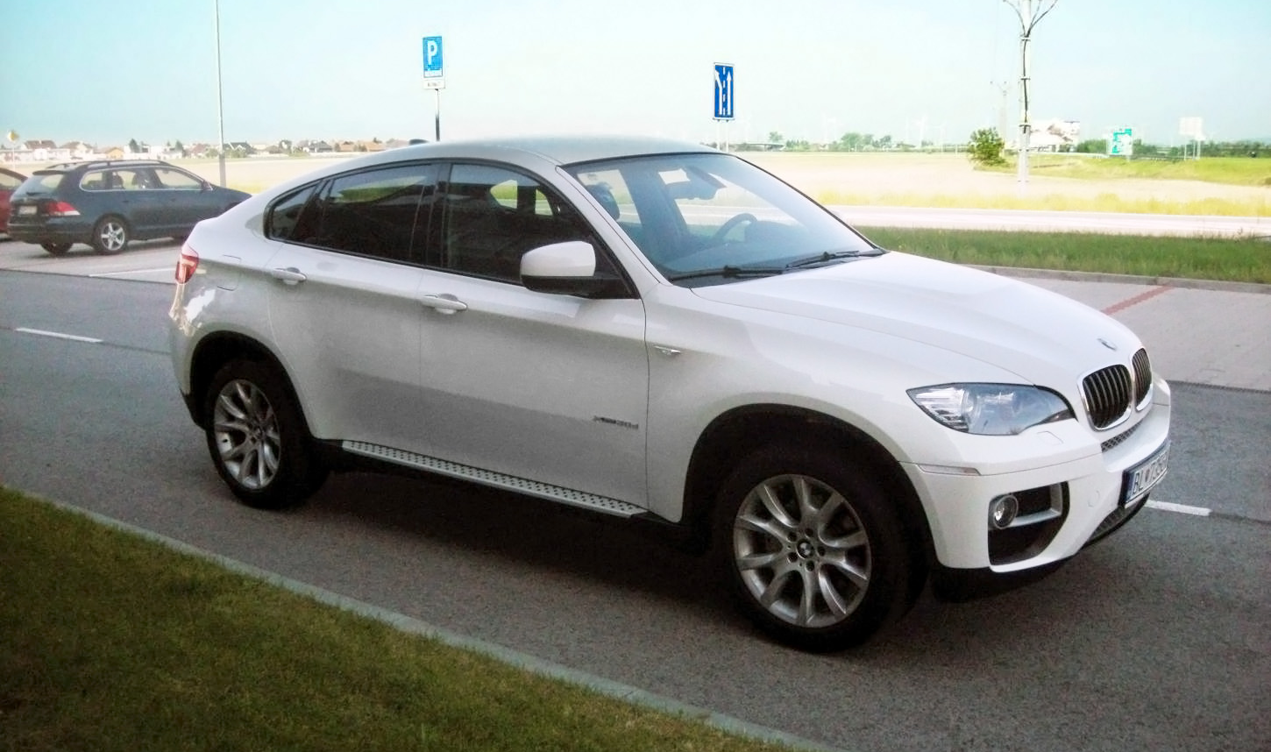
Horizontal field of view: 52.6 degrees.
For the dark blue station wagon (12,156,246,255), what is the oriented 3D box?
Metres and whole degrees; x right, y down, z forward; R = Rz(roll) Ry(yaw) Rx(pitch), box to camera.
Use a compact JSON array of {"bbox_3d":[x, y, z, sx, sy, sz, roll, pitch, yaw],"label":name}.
[{"bbox_3d":[-8.605,-2.983,22.404,1.780,1.500,4.540,6,12,33],"label":"dark blue station wagon"}]

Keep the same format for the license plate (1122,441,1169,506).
[{"bbox_3d":[1.778,0.330,4.442,0.020,0.115,0.520,7,13,37],"label":"license plate"}]

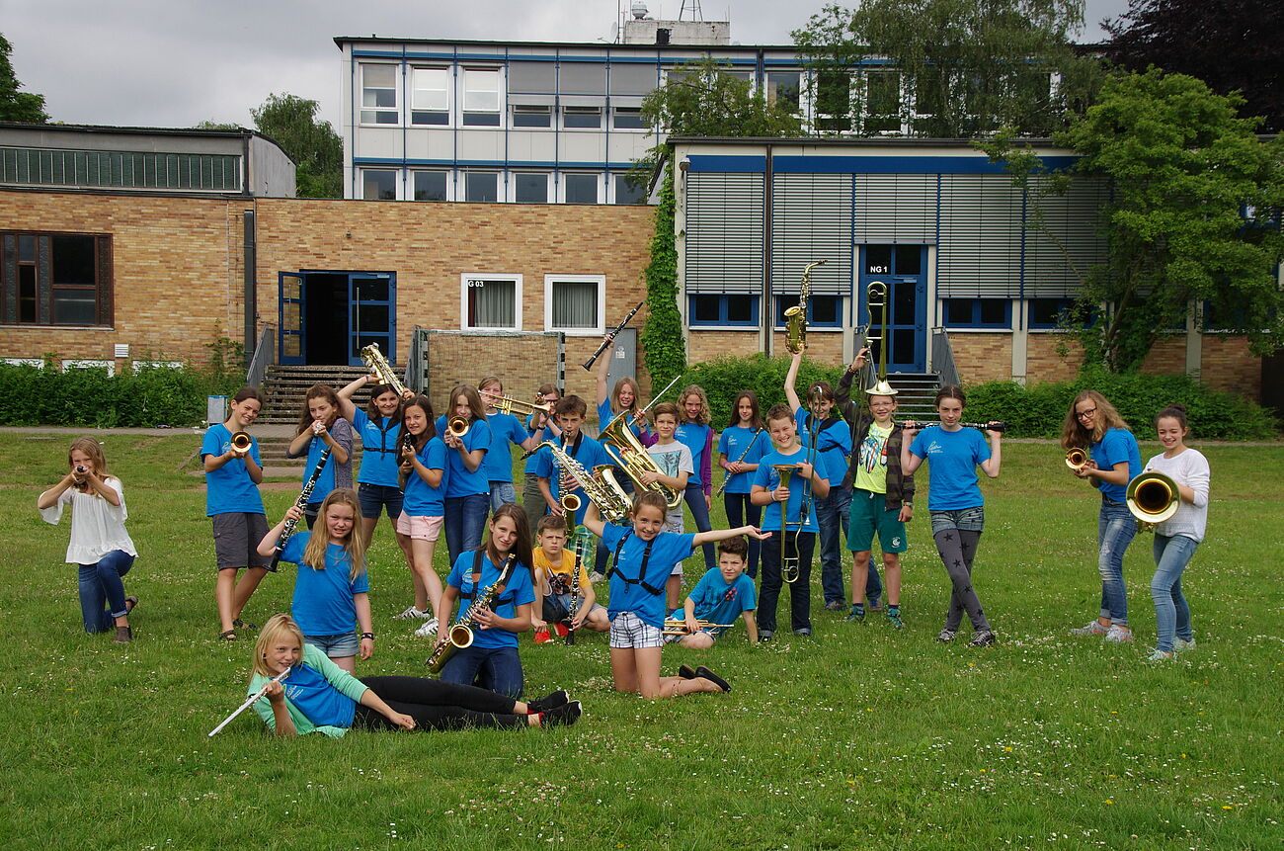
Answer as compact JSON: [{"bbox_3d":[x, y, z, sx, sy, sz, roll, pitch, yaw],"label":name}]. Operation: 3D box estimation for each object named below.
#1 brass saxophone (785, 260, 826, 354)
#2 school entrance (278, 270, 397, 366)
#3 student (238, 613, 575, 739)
[{"bbox_3d":[1.118,-0.804,13.300,0.320,0.645,0.150,-1,8,-35],"label":"brass saxophone"},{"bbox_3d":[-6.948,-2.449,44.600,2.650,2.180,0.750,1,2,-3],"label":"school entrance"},{"bbox_3d":[-1.046,1.122,9.000,1.530,0.540,0.440,0,2,-6],"label":"student"}]

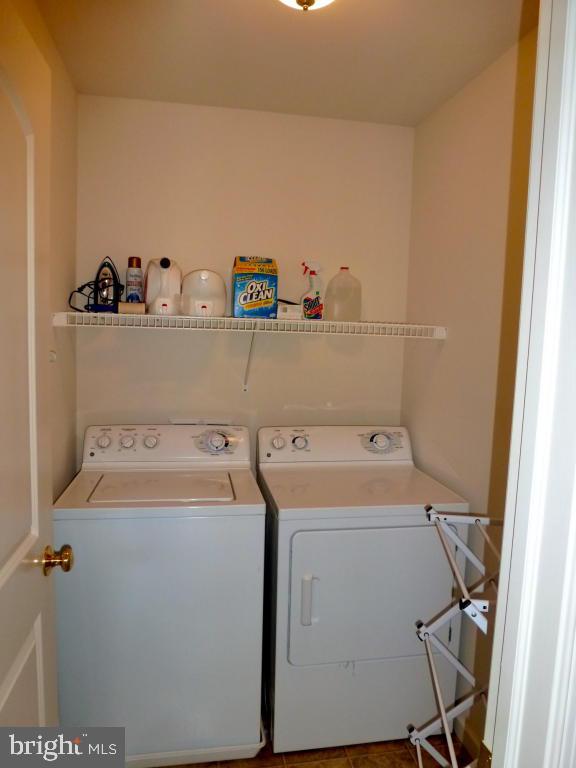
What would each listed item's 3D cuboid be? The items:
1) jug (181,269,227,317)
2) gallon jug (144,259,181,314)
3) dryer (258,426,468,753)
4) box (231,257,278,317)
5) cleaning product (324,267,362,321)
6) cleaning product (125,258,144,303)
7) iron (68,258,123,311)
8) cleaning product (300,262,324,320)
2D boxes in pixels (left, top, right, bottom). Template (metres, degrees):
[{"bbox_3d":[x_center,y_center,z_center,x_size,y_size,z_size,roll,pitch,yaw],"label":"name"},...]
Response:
[{"bbox_3d":[-0.337,-0.355,2.139,0.172,0.188,0.270,1,6,-10],"label":"jug"},{"bbox_3d":[-0.489,-0.374,2.111,0.143,0.223,0.270,1,6,-10],"label":"gallon jug"},{"bbox_3d":[0.246,0.757,2.193,0.686,1.079,0.675,1,6,-10],"label":"dryer"},{"bbox_3d":[-0.133,-0.379,2.130,0.170,0.249,0.125,1,6,-10],"label":"box"},{"bbox_3d":[0.242,-0.384,2.316,0.158,0.244,0.155,1,6,-10],"label":"cleaning product"},{"bbox_3d":[-0.605,-0.383,2.111,0.064,0.234,0.064,1,6,-10],"label":"cleaning product"},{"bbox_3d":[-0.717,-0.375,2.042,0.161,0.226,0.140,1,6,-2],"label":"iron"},{"bbox_3d":[0.101,-0.381,2.200,0.097,0.254,0.065,-1,6,-20],"label":"cleaning product"}]

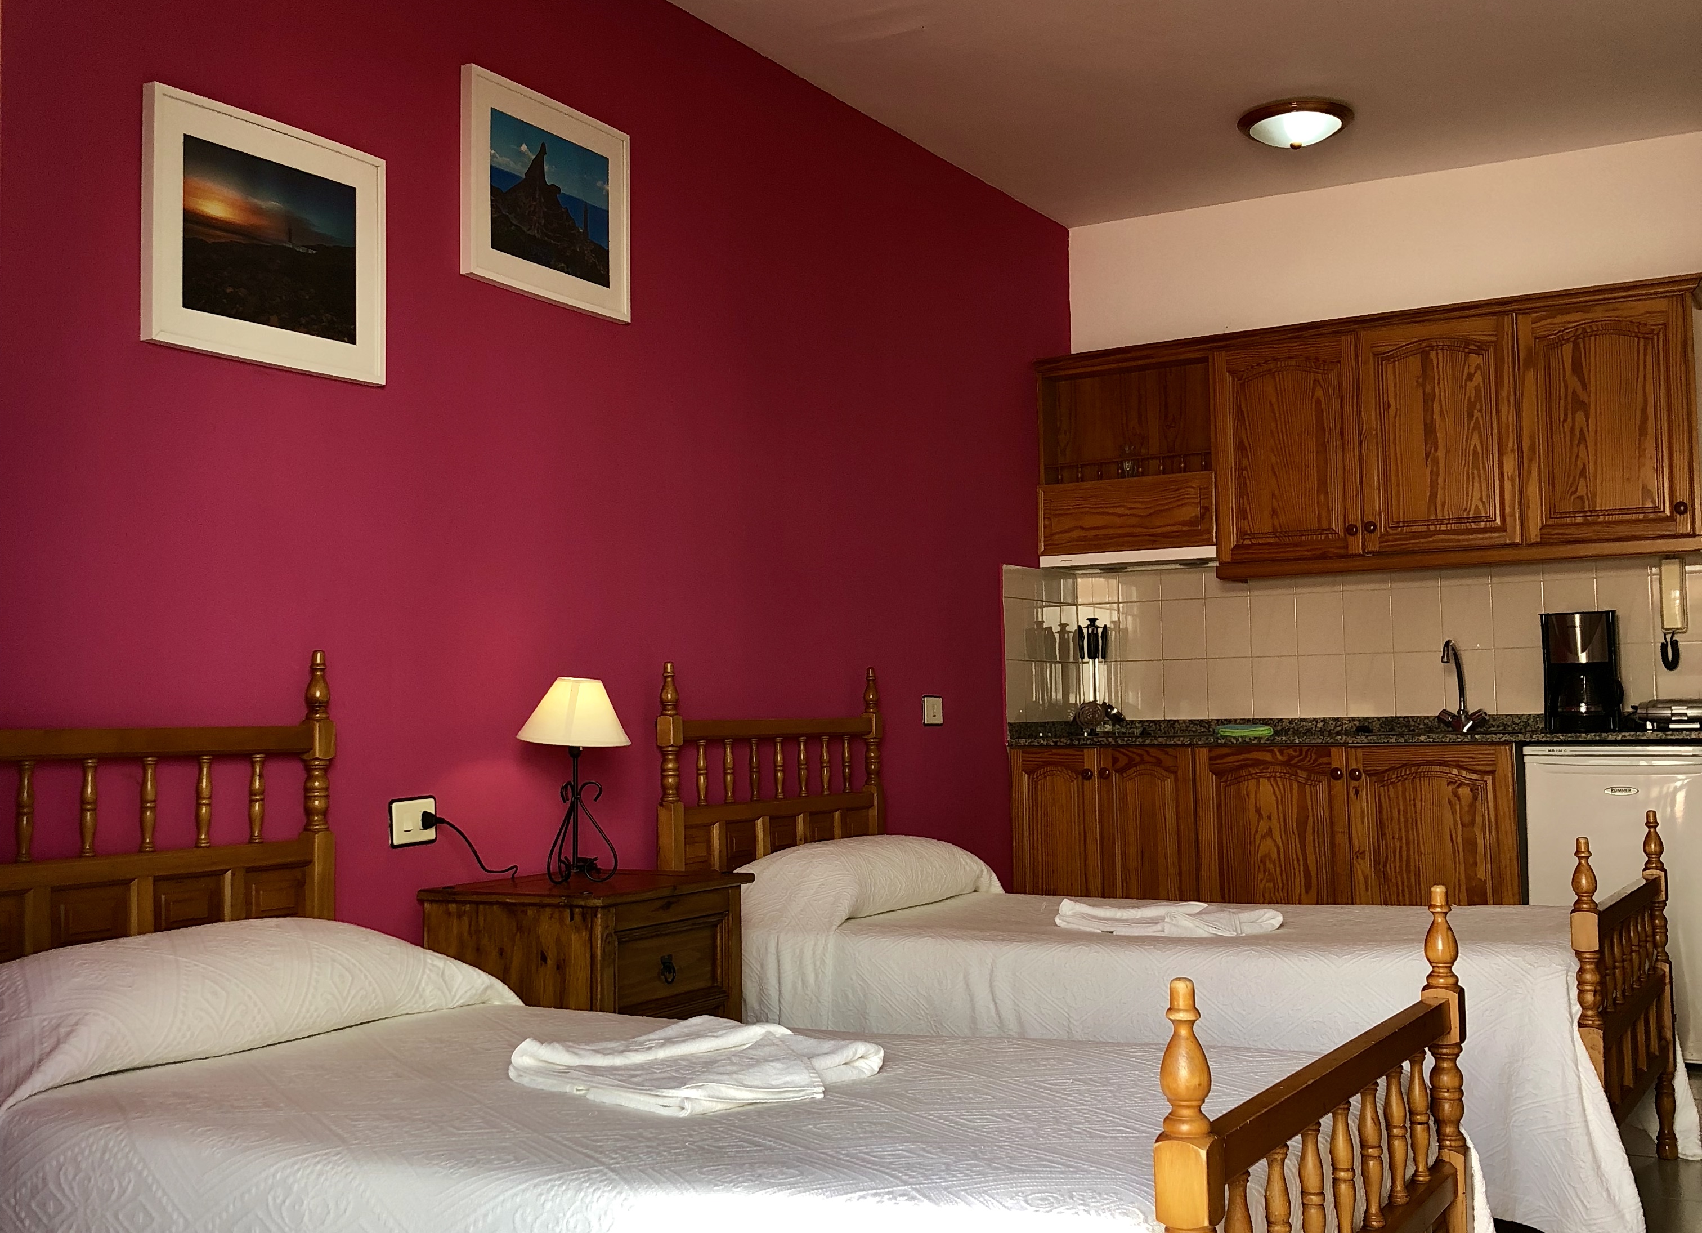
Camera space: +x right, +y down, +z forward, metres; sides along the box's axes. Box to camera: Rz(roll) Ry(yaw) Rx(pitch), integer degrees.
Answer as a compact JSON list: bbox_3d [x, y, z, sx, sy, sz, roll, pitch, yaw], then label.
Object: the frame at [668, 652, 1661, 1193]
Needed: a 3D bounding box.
[{"bbox_3d":[0.664,0.630,4.016,1.992,1.090,1.000,-3,-4,30],"label":"frame"}]

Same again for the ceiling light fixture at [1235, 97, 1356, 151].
[{"bbox_3d":[1.255,-1.366,5.174,0.320,0.105,0.320,-3,-4,30],"label":"ceiling light fixture"}]

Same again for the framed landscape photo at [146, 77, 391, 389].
[{"bbox_3d":[-1.003,-0.643,3.181,0.035,0.418,0.519,-3,-4,30],"label":"framed landscape photo"}]

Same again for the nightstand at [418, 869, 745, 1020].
[{"bbox_3d":[-0.491,0.843,3.556,0.415,0.650,0.520,-3,-4,30],"label":"nightstand"}]

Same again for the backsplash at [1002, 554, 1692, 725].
[{"bbox_3d":[1.477,0.068,5.502,1.965,0.510,0.600,-3,-4,30],"label":"backsplash"}]

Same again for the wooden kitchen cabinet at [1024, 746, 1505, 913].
[{"bbox_3d":[1.306,0.819,5.582,1.520,0.865,0.555,-3,-4,30],"label":"wooden kitchen cabinet"}]

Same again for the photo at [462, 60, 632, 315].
[{"bbox_3d":[-0.630,-0.870,3.846,0.035,0.418,0.518,-3,-4,30],"label":"photo"}]

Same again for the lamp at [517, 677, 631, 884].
[{"bbox_3d":[-0.537,0.322,3.604,0.226,0.396,0.226,-1,-3,0],"label":"lamp"}]

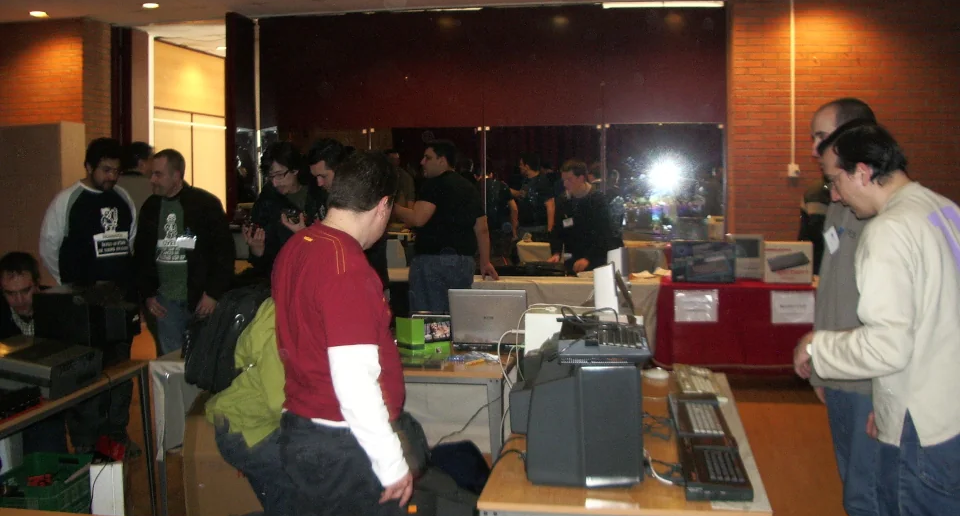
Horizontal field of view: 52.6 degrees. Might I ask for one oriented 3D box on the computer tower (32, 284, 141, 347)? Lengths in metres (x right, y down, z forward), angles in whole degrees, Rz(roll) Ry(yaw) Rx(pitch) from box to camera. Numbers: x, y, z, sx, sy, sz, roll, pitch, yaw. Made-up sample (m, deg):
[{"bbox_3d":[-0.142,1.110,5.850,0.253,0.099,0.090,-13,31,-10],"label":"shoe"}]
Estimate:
[{"bbox_3d":[-1.682,0.284,4.145,0.320,0.320,0.350,1,5,10],"label":"computer tower"}]

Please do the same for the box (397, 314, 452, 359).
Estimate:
[{"bbox_3d":[-0.235,0.335,4.118,0.190,0.190,0.130,-3,6,-33],"label":"box"}]

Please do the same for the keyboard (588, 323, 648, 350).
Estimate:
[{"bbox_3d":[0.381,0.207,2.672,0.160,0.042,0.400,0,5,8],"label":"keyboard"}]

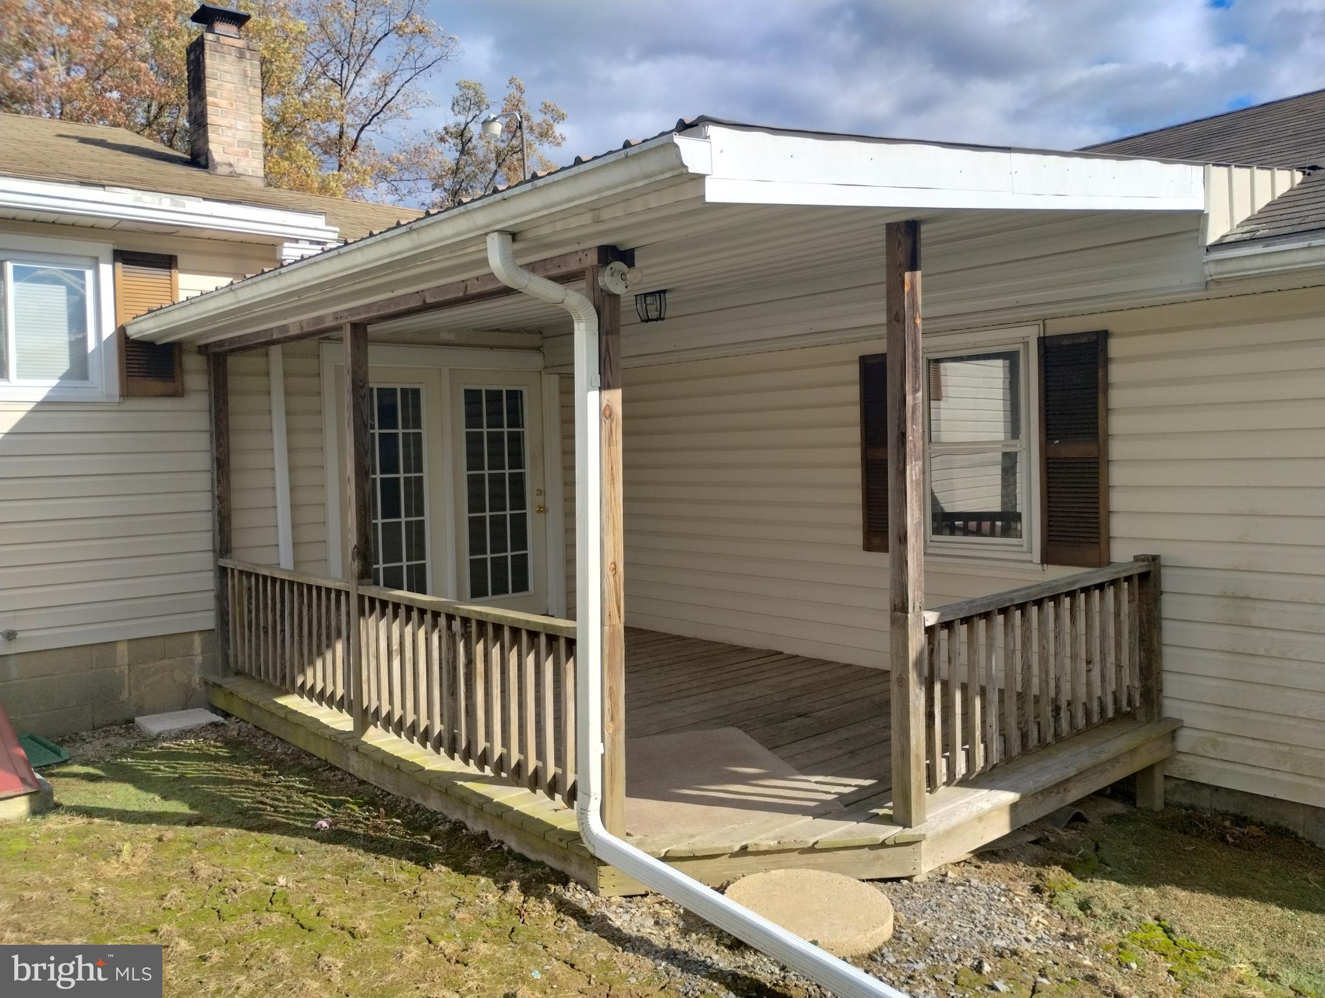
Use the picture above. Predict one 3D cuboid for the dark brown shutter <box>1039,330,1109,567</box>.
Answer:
[{"bbox_3d":[2.150,-0.256,5.635,0.040,1.210,0.375,-4,4,-41],"label":"dark brown shutter"}]

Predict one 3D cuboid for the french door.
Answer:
[{"bbox_3d":[-1.615,0.009,8.266,1.810,2.050,0.080,-4,4,-41],"label":"french door"}]

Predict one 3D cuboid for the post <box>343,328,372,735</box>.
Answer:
[{"bbox_3d":[-1.537,0.160,5.447,0.090,2.090,0.090,-4,4,-41],"label":"post"}]

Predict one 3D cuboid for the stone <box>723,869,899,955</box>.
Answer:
[{"bbox_3d":[0.471,1.377,3.564,0.570,0.065,0.570,-1,3,0],"label":"stone"}]

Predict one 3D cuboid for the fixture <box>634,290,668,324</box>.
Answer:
[{"bbox_3d":[-0.068,-1.096,6.109,0.175,0.180,0.175,-4,4,-41],"label":"fixture"}]

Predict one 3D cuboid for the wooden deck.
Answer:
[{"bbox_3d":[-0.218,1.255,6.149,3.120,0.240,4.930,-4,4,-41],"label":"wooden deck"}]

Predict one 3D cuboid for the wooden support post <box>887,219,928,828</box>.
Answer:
[{"bbox_3d":[0.909,0.106,3.969,0.092,2.220,0.092,-4,4,-41],"label":"wooden support post"}]

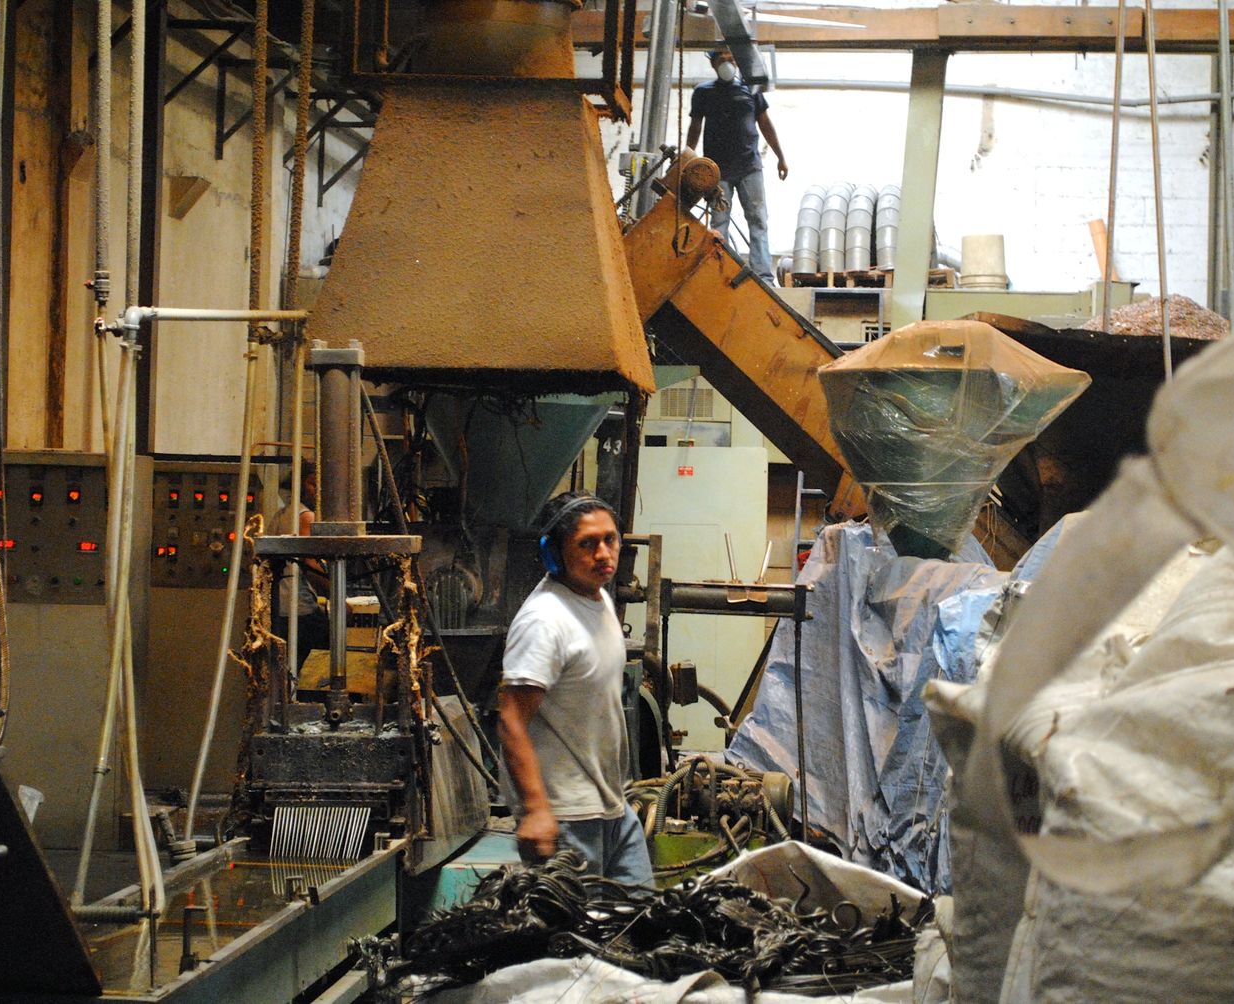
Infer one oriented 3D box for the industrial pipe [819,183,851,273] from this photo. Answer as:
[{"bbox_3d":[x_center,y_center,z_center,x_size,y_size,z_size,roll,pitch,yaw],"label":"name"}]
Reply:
[{"bbox_3d":[1.538,-1.927,21.200,0.190,0.630,0.500,1,1,9],"label":"industrial pipe"}]

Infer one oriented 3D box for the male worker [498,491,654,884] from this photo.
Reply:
[{"bbox_3d":[-0.114,0.805,8.000,0.420,1.670,0.460,2,2,35],"label":"male worker"}]

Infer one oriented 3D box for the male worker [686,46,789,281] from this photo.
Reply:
[{"bbox_3d":[0.836,-2.332,20.900,0.680,1.700,0.420,1,1,-7],"label":"male worker"}]

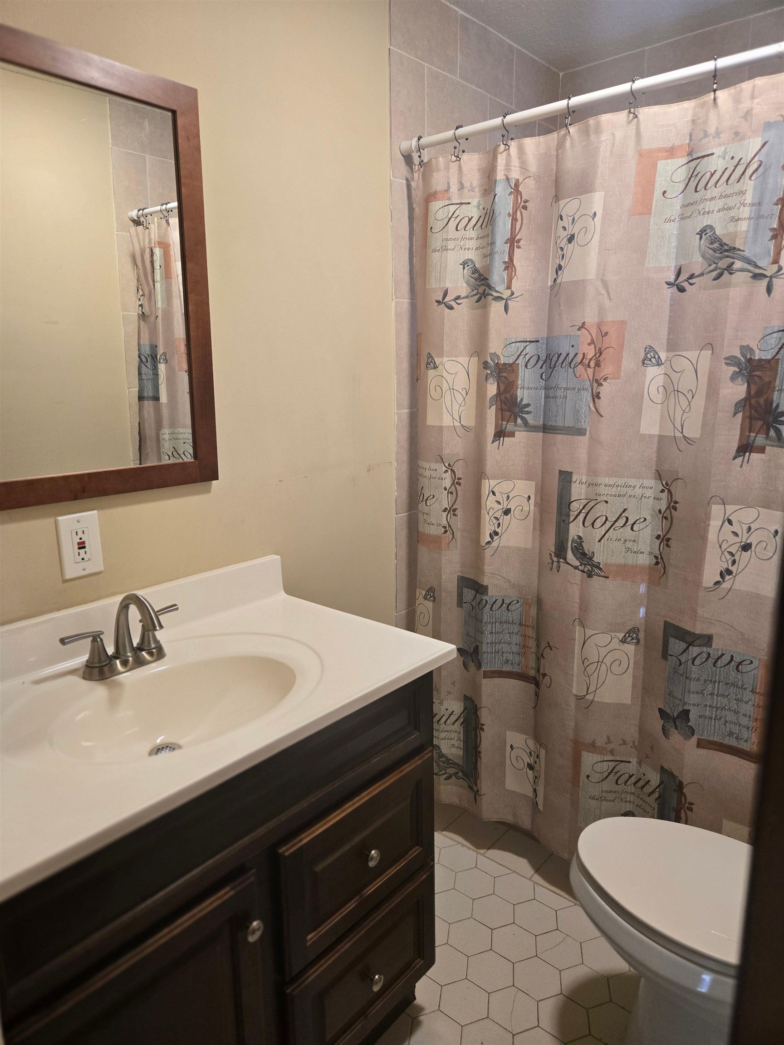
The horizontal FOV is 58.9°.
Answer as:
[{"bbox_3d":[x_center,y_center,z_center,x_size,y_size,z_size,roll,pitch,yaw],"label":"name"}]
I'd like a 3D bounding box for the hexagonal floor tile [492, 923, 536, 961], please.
[{"bbox_3d":[0.316,1.090,1.795,0.128,0.010,0.111,10,16,39],"label":"hexagonal floor tile"}]

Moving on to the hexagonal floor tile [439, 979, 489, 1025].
[{"bbox_3d":[0.170,1.129,1.627,0.128,0.010,0.111,10,16,39],"label":"hexagonal floor tile"}]

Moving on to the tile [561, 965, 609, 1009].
[{"bbox_3d":[0.462,1.113,1.665,0.111,0.010,0.128,2,13,10],"label":"tile"}]

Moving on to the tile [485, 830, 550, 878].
[{"bbox_3d":[0.390,1.012,2.120,0.158,0.010,0.158,10,16,39],"label":"tile"}]

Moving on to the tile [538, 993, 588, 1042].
[{"bbox_3d":[0.392,1.136,1.587,0.128,0.010,0.111,10,16,39],"label":"tile"}]

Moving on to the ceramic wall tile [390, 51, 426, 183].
[{"bbox_3d":[0.045,-1.084,1.876,0.009,0.306,0.134,11,17,40],"label":"ceramic wall tile"}]

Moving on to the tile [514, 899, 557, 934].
[{"bbox_3d":[0.389,1.071,1.878,0.128,0.010,0.111,10,16,39],"label":"tile"}]

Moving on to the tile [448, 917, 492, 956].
[{"bbox_3d":[0.205,1.087,1.815,0.128,0.010,0.111,10,16,39],"label":"tile"}]

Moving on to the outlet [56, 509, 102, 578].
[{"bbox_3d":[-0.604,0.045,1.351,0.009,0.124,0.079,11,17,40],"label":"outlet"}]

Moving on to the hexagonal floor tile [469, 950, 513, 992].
[{"bbox_3d":[0.243,1.110,1.711,0.128,0.010,0.111,10,16,39],"label":"hexagonal floor tile"}]

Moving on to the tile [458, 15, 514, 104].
[{"bbox_3d":[0.288,-1.384,2.095,0.009,0.175,0.300,11,17,40],"label":"tile"}]

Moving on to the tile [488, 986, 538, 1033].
[{"bbox_3d":[0.281,1.133,1.607,0.128,0.010,0.111,10,16,39],"label":"tile"}]

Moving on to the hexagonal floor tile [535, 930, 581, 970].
[{"bbox_3d":[0.427,1.094,1.775,0.128,0.010,0.111,10,16,39],"label":"hexagonal floor tile"}]

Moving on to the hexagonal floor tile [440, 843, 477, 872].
[{"bbox_3d":[0.200,1.017,2.098,0.111,0.010,0.128,2,13,10],"label":"hexagonal floor tile"}]

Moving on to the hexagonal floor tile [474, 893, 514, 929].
[{"bbox_3d":[0.278,1.067,1.898,0.128,0.010,0.111,10,16,39],"label":"hexagonal floor tile"}]

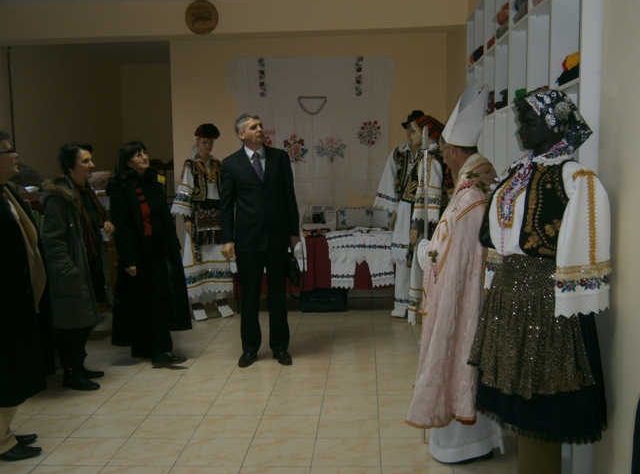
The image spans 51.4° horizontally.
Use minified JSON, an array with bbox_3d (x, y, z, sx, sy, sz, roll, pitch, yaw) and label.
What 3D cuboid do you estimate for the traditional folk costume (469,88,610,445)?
[{"bbox_3d":[0.770,0.075,2.345,0.450,1.190,0.540,-3,6,-21],"label":"traditional folk costume"}]

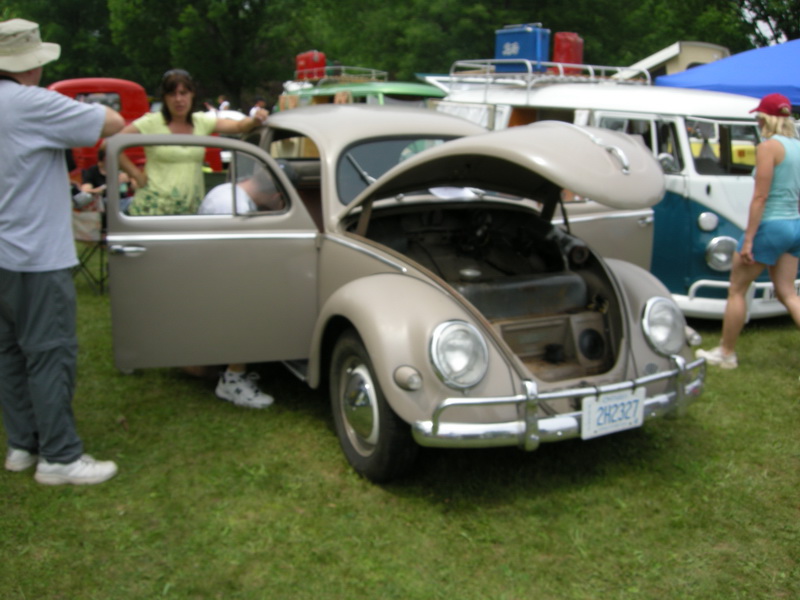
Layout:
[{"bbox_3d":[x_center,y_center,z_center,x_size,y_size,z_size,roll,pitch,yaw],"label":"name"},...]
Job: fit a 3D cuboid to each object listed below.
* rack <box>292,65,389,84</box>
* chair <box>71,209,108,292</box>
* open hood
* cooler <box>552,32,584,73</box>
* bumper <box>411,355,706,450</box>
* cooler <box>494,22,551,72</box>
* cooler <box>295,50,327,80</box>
[{"bbox_3d":[-0.916,-3.400,12.600,1.150,0.200,1.250,-6,15,-28],"label":"rack"},{"bbox_3d":[-2.348,-0.546,6.967,0.720,0.880,0.550,-9,17,-38],"label":"chair"},{"bbox_3d":[0.514,-0.528,3.358,1.120,0.370,1.200,-6,7,-28],"label":"open hood"},{"bbox_3d":[1.640,-2.400,8.100,0.180,0.400,0.260,-9,17,-38],"label":"cooler"},{"bbox_3d":[0.727,0.344,3.122,1.480,0.280,0.290,-6,15,-28],"label":"bumper"},{"bbox_3d":[1.197,-2.447,8.100,0.460,0.450,0.280,12,17,39],"label":"cooler"},{"bbox_3d":[-1.362,-3.572,12.700,0.260,0.400,0.400,-11,18,-43],"label":"cooler"}]

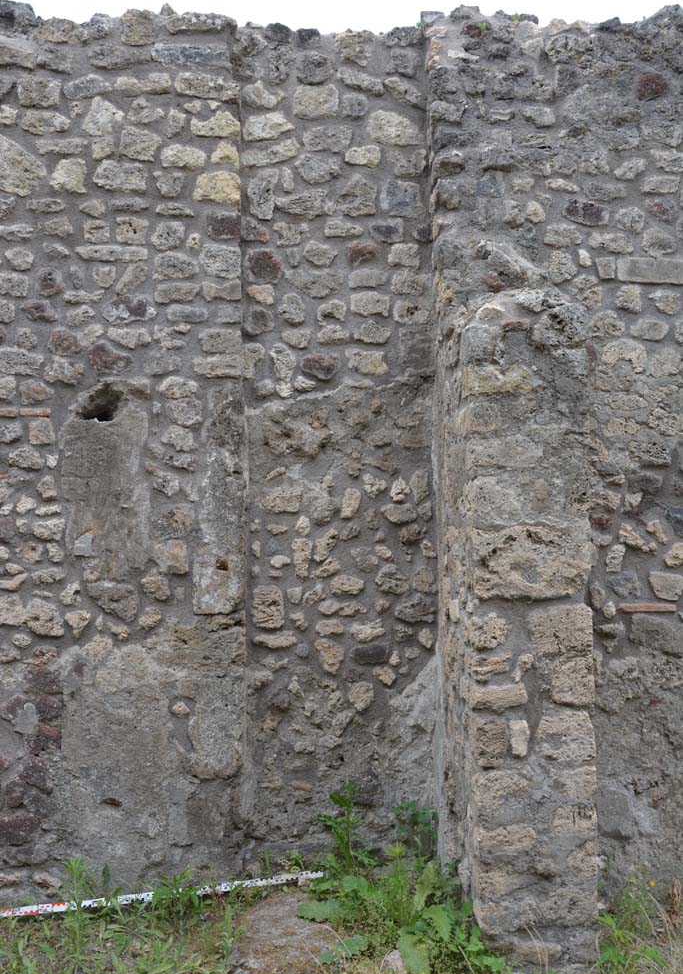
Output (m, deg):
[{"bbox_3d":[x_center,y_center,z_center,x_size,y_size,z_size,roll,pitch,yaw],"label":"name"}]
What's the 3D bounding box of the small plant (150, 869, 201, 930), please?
[{"bbox_3d":[-0.624,1.551,3.530,0.185,0.210,0.165,-1,-1,0],"label":"small plant"}]

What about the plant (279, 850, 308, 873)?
[{"bbox_3d":[-0.197,1.508,3.780,0.110,0.100,0.095,-1,-1,0],"label":"plant"}]

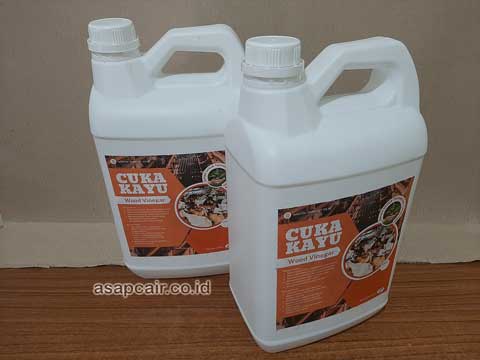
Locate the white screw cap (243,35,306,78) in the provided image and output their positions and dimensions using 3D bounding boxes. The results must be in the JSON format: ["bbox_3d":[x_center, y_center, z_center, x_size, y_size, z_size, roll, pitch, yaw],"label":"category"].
[{"bbox_3d":[0.028,-0.105,0.316,0.052,0.025,0.052,-1,29,1],"label":"white screw cap"}]

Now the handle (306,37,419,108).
[{"bbox_3d":[0.115,-0.101,0.360,0.128,0.069,0.037,-12,31,-19],"label":"handle"}]

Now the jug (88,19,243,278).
[{"bbox_3d":[-0.080,-0.036,0.494,0.181,0.322,0.127,-3,29,-3],"label":"jug"}]

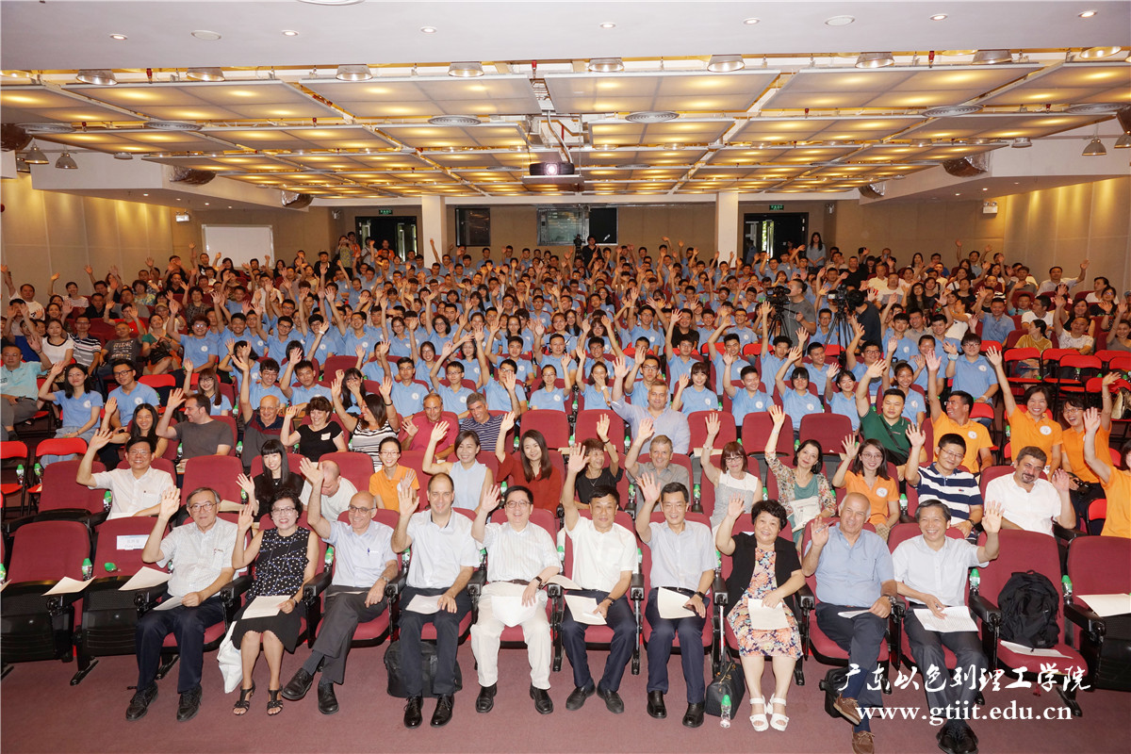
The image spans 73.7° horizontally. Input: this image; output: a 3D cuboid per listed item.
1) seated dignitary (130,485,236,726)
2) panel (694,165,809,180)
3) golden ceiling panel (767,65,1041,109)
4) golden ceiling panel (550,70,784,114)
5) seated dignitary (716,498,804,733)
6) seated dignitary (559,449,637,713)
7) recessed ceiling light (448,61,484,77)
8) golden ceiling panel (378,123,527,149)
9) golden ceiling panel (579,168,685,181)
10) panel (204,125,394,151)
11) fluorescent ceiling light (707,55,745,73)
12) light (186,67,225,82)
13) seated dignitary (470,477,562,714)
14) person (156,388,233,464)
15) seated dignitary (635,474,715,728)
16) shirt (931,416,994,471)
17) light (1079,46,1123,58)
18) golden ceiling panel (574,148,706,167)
[{"bbox_3d":[-2.464,1.414,4.907,0.600,1.280,0.840,-1,9,-4],"label":"seated dignitary"},{"bbox_3d":[3.641,-4.037,14.759,2.220,0.070,1.830,0,8,3],"label":"panel"},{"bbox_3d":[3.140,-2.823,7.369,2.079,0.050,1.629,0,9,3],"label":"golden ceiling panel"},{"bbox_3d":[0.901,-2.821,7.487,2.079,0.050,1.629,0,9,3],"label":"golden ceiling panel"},{"bbox_3d":[1.220,1.407,4.762,0.540,1.260,0.780,1,8,10],"label":"seated dignitary"},{"bbox_3d":[0.256,1.270,4.936,0.540,1.510,0.760,0,8,4],"label":"seated dignitary"},{"bbox_3d":[-0.849,-2.682,6.484,0.310,0.160,0.310,0,9,3],"label":"recessed ceiling light"},{"bbox_3d":[-1.397,-3.166,9.931,1.700,0.060,1.780,0,9,3],"label":"golden ceiling panel"},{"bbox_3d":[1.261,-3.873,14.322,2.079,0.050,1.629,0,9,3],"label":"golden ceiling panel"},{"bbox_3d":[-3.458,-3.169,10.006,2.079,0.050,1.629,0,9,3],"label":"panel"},{"bbox_3d":[1.438,-2.854,6.758,0.320,0.170,0.320,0,8,3],"label":"fluorescent ceiling light"},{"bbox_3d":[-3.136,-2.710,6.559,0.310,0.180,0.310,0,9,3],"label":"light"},{"bbox_3d":[-0.310,1.339,4.887,0.580,1.260,0.870,0,8,0],"label":"seated dignitary"},{"bbox_3d":[-3.431,0.775,6.764,0.680,1.280,0.850,-1,8,-2],"label":"person"},{"bbox_3d":[0.709,1.310,4.785,0.520,1.330,0.960,0,8,6],"label":"seated dignitary"},{"bbox_3d":[3.493,0.608,6.617,0.520,0.550,0.280,1,9,8],"label":"shirt"},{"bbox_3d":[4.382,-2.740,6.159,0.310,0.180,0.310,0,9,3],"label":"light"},{"bbox_3d":[1.204,-3.732,12.806,2.234,0.060,1.696,0,8,3],"label":"golden ceiling panel"}]

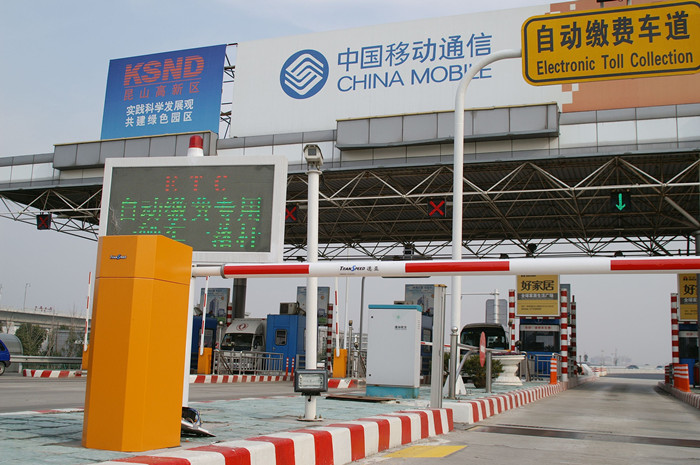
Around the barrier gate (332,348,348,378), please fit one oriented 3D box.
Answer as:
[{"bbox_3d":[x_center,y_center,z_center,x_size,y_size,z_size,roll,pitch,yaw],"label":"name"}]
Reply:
[{"bbox_3d":[-0.345,4.559,24.285,0.380,0.980,0.360,-1,-11,21],"label":"barrier gate"}]

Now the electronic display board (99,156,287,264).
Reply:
[{"bbox_3d":[-1.364,-0.199,6.059,1.620,0.900,0.130,0,-10,11],"label":"electronic display board"}]

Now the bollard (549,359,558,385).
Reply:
[{"bbox_3d":[6.077,4.134,20.818,0.190,0.766,0.190,-1,-11,21],"label":"bollard"}]

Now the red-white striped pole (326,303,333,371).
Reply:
[{"bbox_3d":[-0.942,5.026,33.016,0.210,3.342,0.210,3,-10,0],"label":"red-white striped pole"}]

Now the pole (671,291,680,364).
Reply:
[{"bbox_3d":[11.120,3.661,23.881,0.215,3.200,0.215,-1,-11,21],"label":"pole"}]

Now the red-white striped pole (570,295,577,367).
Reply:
[{"bbox_3d":[9.358,4.462,29.182,0.210,3.350,0.210,-1,-11,21],"label":"red-white striped pole"}]

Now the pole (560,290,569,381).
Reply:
[{"bbox_3d":[7.741,3.700,25.163,0.215,3.305,0.215,-1,-11,21],"label":"pole"}]

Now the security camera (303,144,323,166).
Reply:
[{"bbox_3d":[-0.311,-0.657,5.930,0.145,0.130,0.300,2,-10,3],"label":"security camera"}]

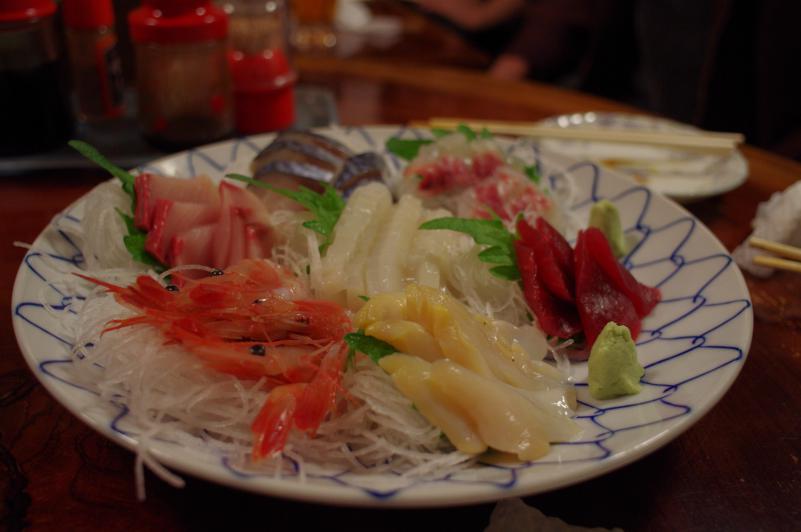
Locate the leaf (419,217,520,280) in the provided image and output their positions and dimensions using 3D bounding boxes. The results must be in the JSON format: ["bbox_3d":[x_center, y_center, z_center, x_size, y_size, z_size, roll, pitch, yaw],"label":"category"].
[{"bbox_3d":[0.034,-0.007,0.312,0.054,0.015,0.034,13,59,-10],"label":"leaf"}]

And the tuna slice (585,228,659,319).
[{"bbox_3d":[0.100,0.003,0.314,0.028,0.013,0.045,-31,82,-35],"label":"tuna slice"}]

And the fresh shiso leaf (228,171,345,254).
[{"bbox_3d":[-0.056,-0.029,0.343,0.062,0.016,0.035,22,62,4],"label":"fresh shiso leaf"}]

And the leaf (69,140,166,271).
[{"bbox_3d":[-0.138,-0.029,0.343,0.035,0.018,0.078,-39,71,-13],"label":"leaf"}]

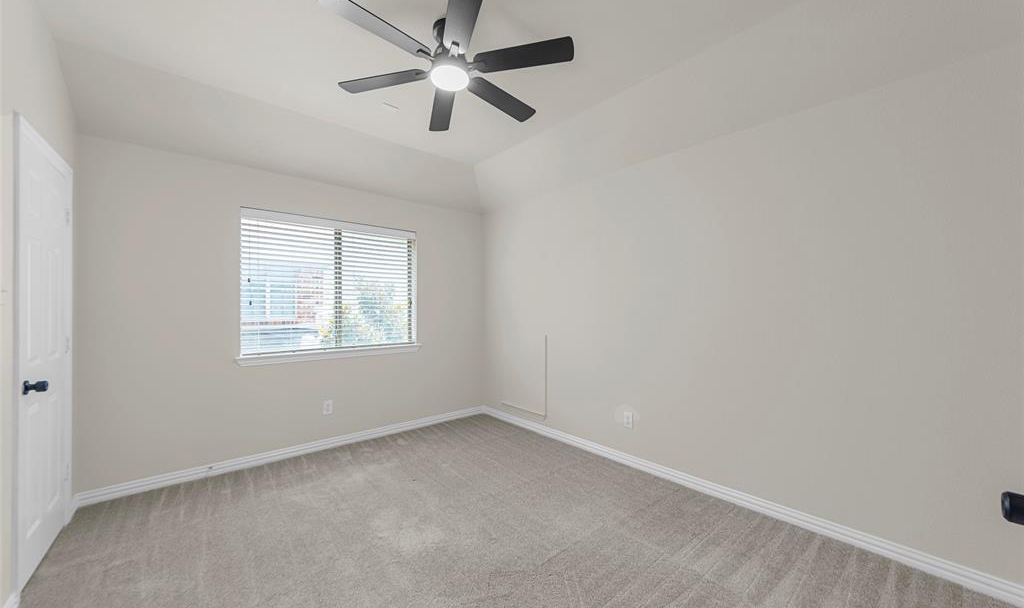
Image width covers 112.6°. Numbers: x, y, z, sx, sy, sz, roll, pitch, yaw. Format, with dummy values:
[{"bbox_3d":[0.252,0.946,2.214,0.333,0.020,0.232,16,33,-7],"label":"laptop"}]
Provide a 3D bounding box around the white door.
[{"bbox_3d":[-2.440,0.250,1.765,0.060,2.120,0.760,0,0,-42],"label":"white door"}]

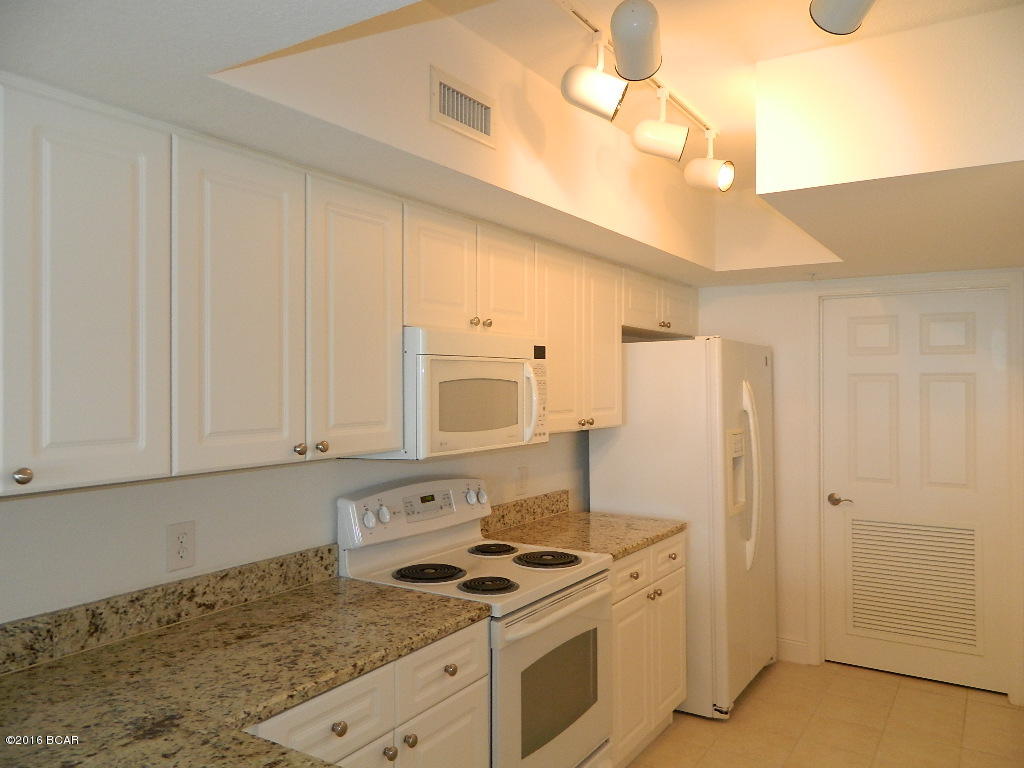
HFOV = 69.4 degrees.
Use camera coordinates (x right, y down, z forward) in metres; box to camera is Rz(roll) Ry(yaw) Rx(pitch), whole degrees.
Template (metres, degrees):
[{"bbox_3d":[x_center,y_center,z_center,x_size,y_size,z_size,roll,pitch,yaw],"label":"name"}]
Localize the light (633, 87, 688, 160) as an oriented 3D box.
[{"bbox_3d":[0.482,-0.844,2.401,0.181,0.249,0.113,0,0,8],"label":"light"}]

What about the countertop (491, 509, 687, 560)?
[{"bbox_3d":[0.318,0.648,3.204,0.638,0.036,0.757,0,0,34],"label":"countertop"}]

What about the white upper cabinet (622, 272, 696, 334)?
[{"bbox_3d":[0.683,-0.417,4.044,0.320,0.285,1.025,0,0,34],"label":"white upper cabinet"}]

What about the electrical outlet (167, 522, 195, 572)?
[{"bbox_3d":[-0.884,0.437,1.983,0.010,0.121,0.073,0,0,34],"label":"electrical outlet"}]

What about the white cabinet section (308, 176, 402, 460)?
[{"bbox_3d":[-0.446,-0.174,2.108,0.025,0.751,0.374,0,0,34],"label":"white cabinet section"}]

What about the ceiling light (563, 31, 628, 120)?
[{"bbox_3d":[0.228,-0.847,2.041,0.187,0.242,0.113,0,0,1],"label":"ceiling light"}]

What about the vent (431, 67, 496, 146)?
[{"bbox_3d":[-0.121,-0.751,2.024,0.018,0.141,0.295,0,0,34],"label":"vent"}]

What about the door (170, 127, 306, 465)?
[{"bbox_3d":[-0.656,-0.175,1.793,0.022,0.755,0.378,0,0,34],"label":"door"}]

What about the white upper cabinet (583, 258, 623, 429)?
[{"bbox_3d":[0.409,-0.177,3.376,0.022,0.755,0.389,0,0,34],"label":"white upper cabinet"}]

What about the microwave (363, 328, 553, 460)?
[{"bbox_3d":[-0.217,0.029,2.639,0.390,0.405,0.757,0,0,34],"label":"microwave"}]

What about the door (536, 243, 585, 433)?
[{"bbox_3d":[0.197,-0.179,3.086,0.024,0.765,0.395,0,0,34],"label":"door"}]

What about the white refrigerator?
[{"bbox_3d":[0.939,0.675,3.939,0.740,1.755,0.900,0,0,34],"label":"white refrigerator"}]

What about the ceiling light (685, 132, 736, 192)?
[{"bbox_3d":[0.748,-0.844,2.816,0.185,0.247,0.113,0,0,40],"label":"ceiling light"}]

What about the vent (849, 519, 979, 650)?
[{"bbox_3d":[2.103,1.034,3.875,0.600,0.615,0.025,0,0,34],"label":"vent"}]

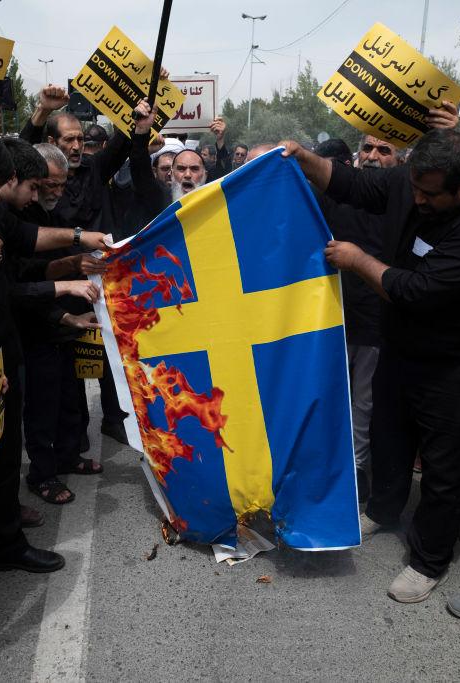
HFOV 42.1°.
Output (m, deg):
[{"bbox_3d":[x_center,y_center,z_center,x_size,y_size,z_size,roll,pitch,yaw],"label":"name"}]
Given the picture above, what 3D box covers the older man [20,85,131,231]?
[{"bbox_3d":[-0.812,-0.299,3.142,0.680,1.940,0.480,-7,19,-25],"label":"older man"}]

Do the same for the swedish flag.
[{"bbox_3d":[0.047,0.102,2.307,0.990,1.550,0.250,2,17,0],"label":"swedish flag"}]

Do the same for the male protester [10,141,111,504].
[{"bbox_3d":[-0.837,-0.091,2.921,0.540,1.670,0.530,6,14,15],"label":"male protester"}]

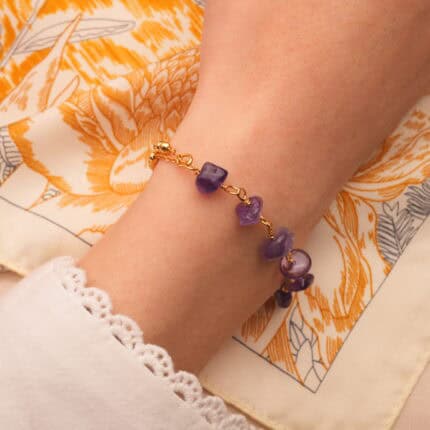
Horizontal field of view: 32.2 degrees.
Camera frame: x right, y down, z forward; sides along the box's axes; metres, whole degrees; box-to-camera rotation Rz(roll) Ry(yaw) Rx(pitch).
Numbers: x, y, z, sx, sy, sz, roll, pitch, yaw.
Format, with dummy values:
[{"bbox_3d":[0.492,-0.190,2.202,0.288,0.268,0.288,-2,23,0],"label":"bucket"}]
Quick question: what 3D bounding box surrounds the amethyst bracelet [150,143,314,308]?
[{"bbox_3d":[0.004,0.003,0.237,0.063,0.047,0.014,38,69,6],"label":"amethyst bracelet"}]

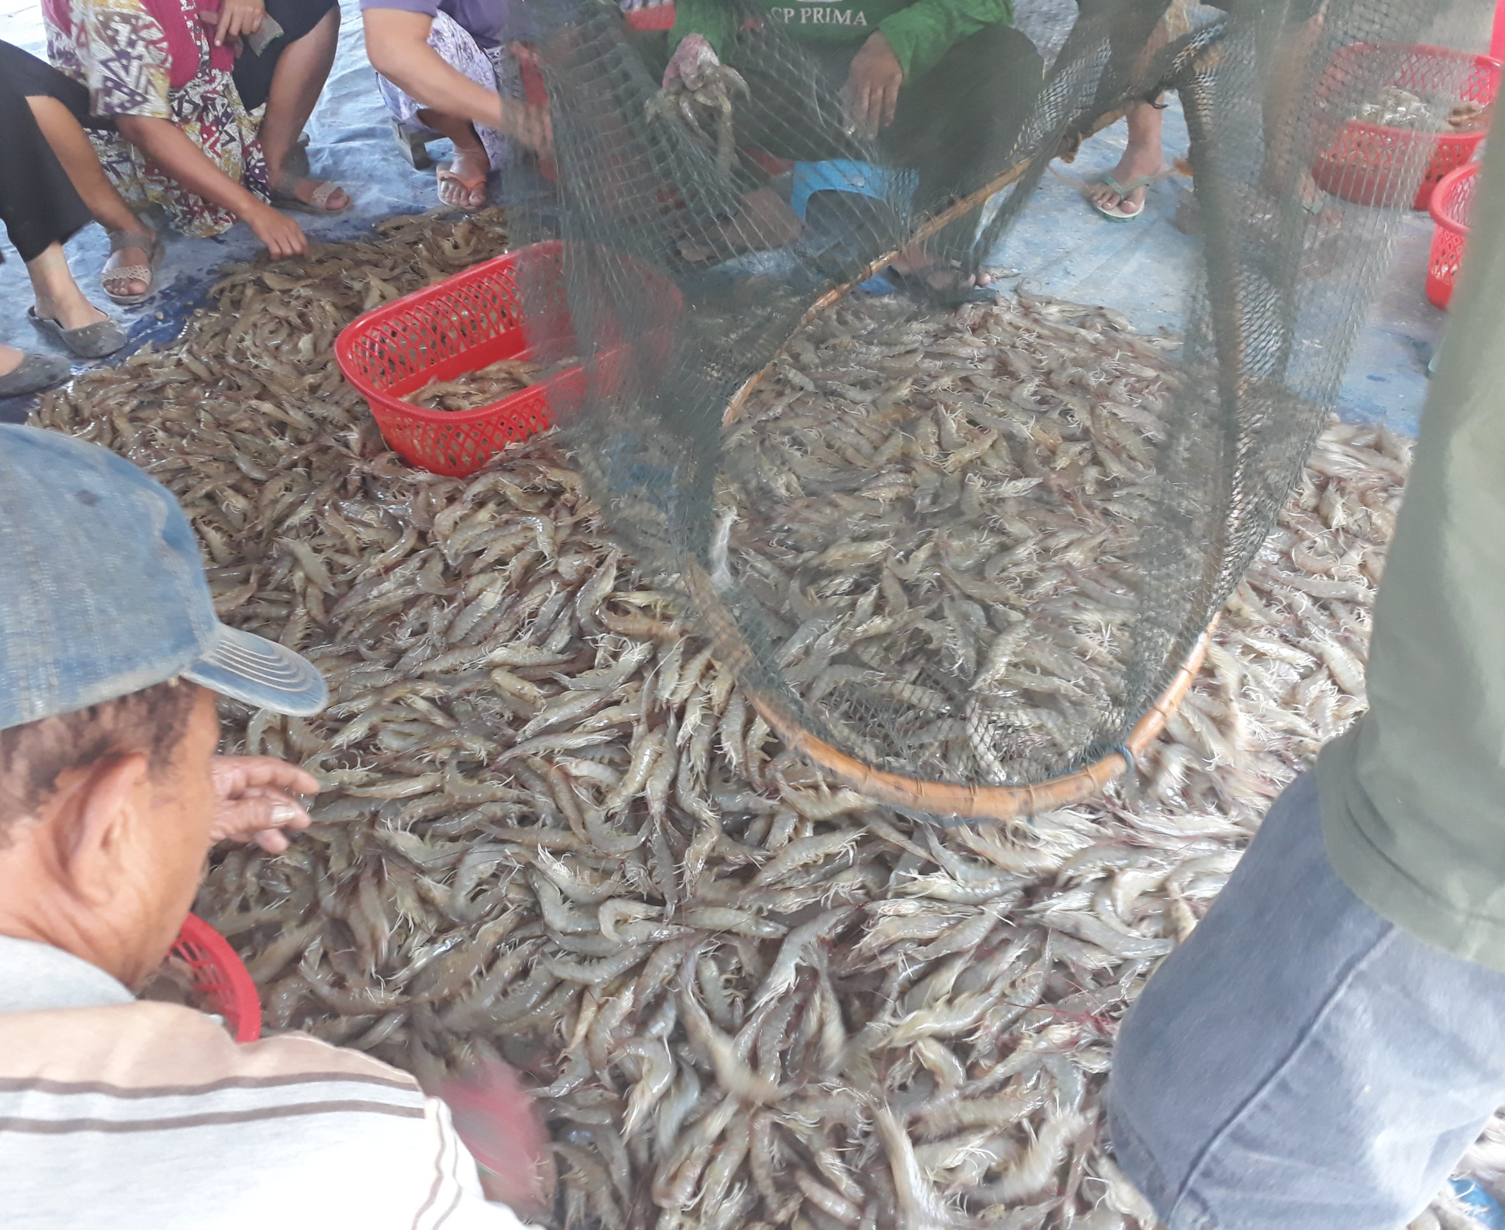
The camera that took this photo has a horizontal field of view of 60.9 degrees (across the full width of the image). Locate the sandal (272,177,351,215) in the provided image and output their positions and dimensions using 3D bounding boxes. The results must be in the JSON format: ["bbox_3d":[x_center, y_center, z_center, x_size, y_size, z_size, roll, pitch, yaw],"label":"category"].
[{"bbox_3d":[-0.927,-0.891,2.626,0.240,0.090,0.095,15,46,15],"label":"sandal"}]

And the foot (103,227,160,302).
[{"bbox_3d":[-1.172,-0.686,2.417,0.095,0.090,0.240,-2,45,-2],"label":"foot"}]

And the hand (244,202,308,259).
[{"bbox_3d":[-0.880,-0.709,2.374,0.135,0.085,0.085,40,47,-12],"label":"hand"}]

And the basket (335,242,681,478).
[{"bbox_3d":[-0.369,-0.394,2.024,0.515,0.165,0.355,-33,53,-29],"label":"basket"}]

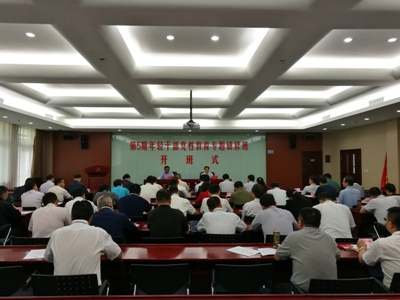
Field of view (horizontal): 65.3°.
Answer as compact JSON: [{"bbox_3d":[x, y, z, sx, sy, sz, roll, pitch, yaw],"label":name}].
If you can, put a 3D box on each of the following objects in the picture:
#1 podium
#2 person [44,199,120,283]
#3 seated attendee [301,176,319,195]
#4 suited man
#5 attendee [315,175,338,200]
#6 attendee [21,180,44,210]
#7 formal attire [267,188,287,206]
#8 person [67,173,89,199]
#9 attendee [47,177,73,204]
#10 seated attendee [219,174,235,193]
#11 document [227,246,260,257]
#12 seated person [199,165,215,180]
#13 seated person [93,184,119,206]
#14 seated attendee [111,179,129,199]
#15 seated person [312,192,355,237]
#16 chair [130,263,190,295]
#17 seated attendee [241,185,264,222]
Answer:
[{"bbox_3d":[-3.655,1.226,11.125,0.850,1.330,0.580,0,-2,-2],"label":"podium"},{"bbox_3d":[-0.932,1.077,2.557,0.640,1.270,0.770,0,-2,1],"label":"person"},{"bbox_3d":[3.105,1.341,8.688,0.500,1.260,0.720,1,-2,-20],"label":"seated attendee"},{"bbox_3d":[-0.987,1.091,3.580,0.560,1.190,0.750,0,-2,8],"label":"suited man"},{"bbox_3d":[3.008,1.250,7.459,0.540,1.240,0.740,0,-2,-8],"label":"attendee"},{"bbox_3d":[-3.166,1.207,5.981,0.540,1.230,0.760,0,-2,2],"label":"attendee"},{"bbox_3d":[1.509,1.046,6.094,0.500,0.640,0.420,0,-2,-2],"label":"formal attire"},{"bbox_3d":[-2.709,1.164,6.900,0.520,1.260,0.750,0,-2,6],"label":"person"},{"bbox_3d":[-2.580,1.132,5.750,0.520,1.250,0.750,-1,-2,16],"label":"attendee"},{"bbox_3d":[0.713,1.289,8.522,0.500,1.230,0.720,0,-2,-2],"label":"seated attendee"},{"bbox_3d":[0.419,0.974,3.023,0.200,0.008,0.295,2,-3,-43],"label":"document"},{"bbox_3d":[0.215,1.111,9.600,0.520,1.240,0.720,0,-2,-2],"label":"seated person"},{"bbox_3d":[-1.693,1.178,5.650,0.520,1.150,0.750,0,-2,-2],"label":"seated person"},{"bbox_3d":[-1.832,1.273,7.265,0.500,1.180,0.720,0,-2,-2],"label":"seated attendee"},{"bbox_3d":[1.580,1.142,3.791,0.560,1.220,0.760,0,-2,-8],"label":"seated person"},{"bbox_3d":[-0.314,1.336,2.722,0.540,0.830,0.580,0,-2,-2],"label":"chair"},{"bbox_3d":[0.829,1.113,4.700,0.520,1.220,0.750,0,-2,-10],"label":"seated attendee"}]

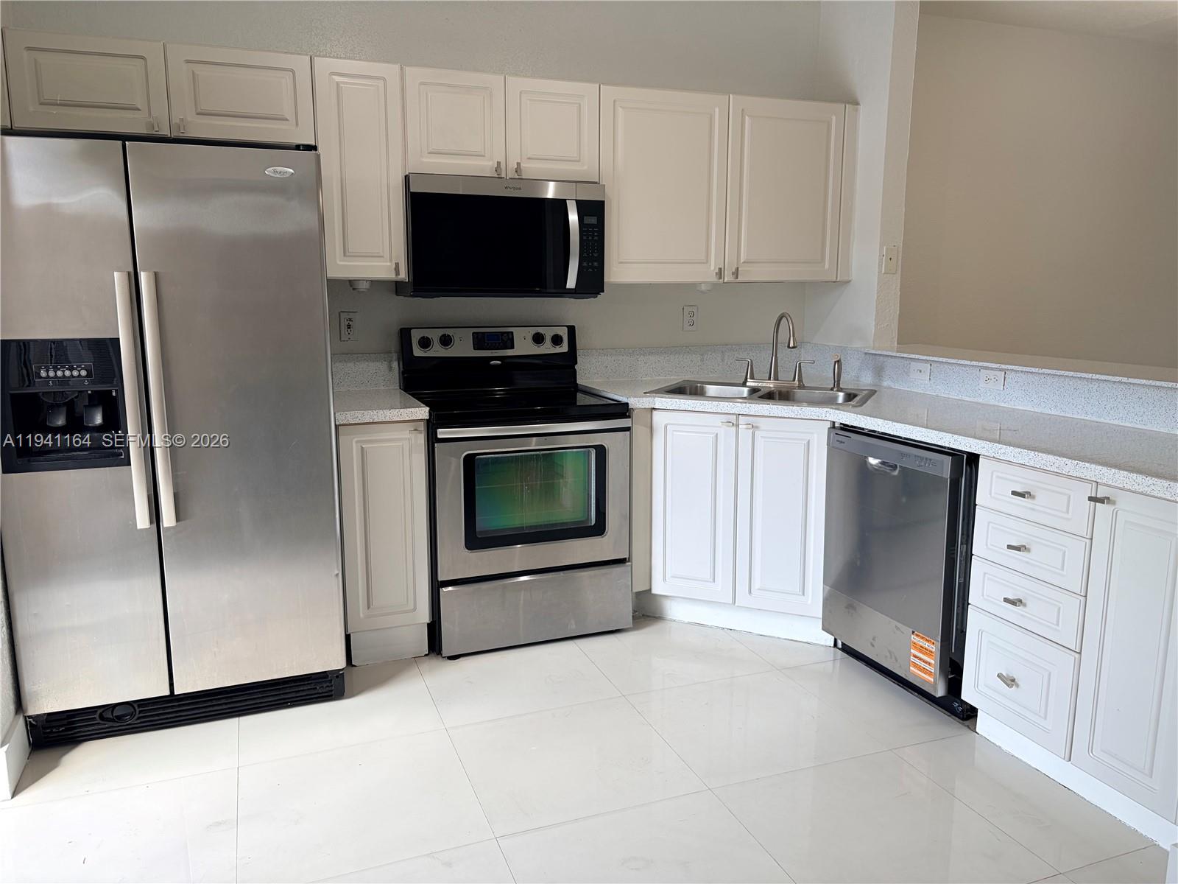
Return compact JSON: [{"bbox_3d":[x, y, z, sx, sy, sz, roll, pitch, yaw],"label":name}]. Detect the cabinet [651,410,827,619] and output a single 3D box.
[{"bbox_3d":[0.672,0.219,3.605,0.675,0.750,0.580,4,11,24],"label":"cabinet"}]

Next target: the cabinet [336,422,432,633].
[{"bbox_3d":[-0.826,0.252,3.412,0.300,0.750,0.620,-4,10,-21],"label":"cabinet"}]

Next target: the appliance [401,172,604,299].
[{"bbox_3d":[-0.361,-0.802,3.540,0.760,0.435,0.405,-4,10,-21],"label":"appliance"}]

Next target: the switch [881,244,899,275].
[{"bbox_3d":[1.319,-0.792,3.862,0.071,0.116,0.009,-4,10,-21],"label":"switch"}]

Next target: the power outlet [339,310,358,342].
[{"bbox_3d":[-0.968,-0.465,3.576,0.072,0.117,0.009,-4,10,-21],"label":"power outlet"}]

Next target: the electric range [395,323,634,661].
[{"bbox_3d":[-0.302,0.138,3.565,0.760,1.175,0.690,-4,10,-21],"label":"electric range"}]

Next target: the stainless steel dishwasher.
[{"bbox_3d":[1.236,0.397,3.033,0.600,0.850,0.600,-4,10,-21],"label":"stainless steel dishwasher"}]

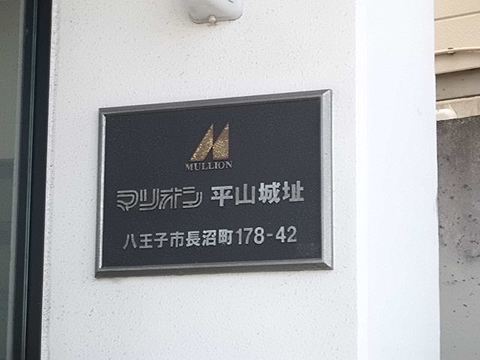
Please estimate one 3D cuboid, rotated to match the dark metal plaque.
[{"bbox_3d":[-0.063,0.009,3.197,0.520,0.364,0.025,-4,-11,20],"label":"dark metal plaque"}]

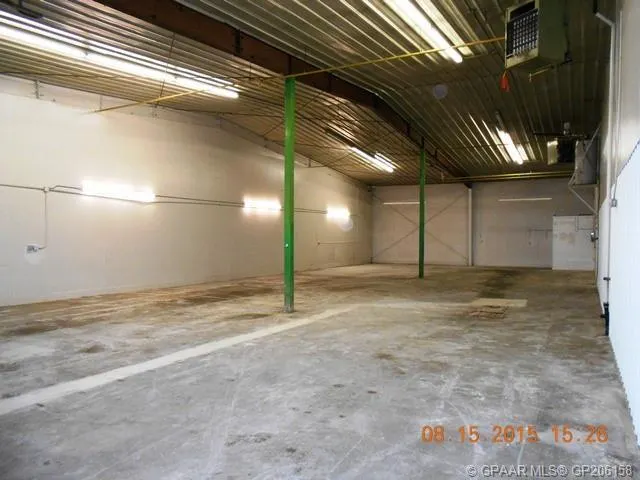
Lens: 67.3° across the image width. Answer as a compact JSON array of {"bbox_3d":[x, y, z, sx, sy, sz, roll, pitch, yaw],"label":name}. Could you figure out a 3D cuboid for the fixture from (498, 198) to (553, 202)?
[{"bbox_3d":[9.974,-1.954,23.409,2.443,0.100,0.100,0,0,29],"label":"fixture"}]

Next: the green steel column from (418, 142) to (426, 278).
[{"bbox_3d":[3.680,-0.883,17.273,0.175,4.552,0.175,0,0,29],"label":"green steel column"}]

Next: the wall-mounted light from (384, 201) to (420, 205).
[{"bbox_3d":[4.653,-1.999,26.327,2.443,0.100,0.100,0,0,29],"label":"wall-mounted light"}]

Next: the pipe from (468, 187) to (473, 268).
[{"bbox_3d":[7.709,-0.640,24.622,0.160,4.008,0.160,0,0,29],"label":"pipe"}]

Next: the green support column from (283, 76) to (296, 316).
[{"bbox_3d":[-0.592,-0.889,9.482,0.180,4.624,0.180,0,0,29],"label":"green support column"}]

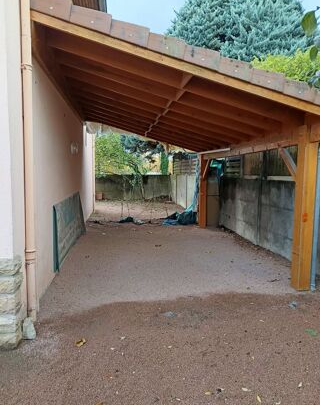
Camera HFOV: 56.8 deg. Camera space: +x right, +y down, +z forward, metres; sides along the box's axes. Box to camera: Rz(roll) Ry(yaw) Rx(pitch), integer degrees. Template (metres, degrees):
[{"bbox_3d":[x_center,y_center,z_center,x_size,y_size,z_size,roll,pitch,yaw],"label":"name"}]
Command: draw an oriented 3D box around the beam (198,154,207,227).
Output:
[{"bbox_3d":[1.196,-0.293,8.058,0.150,2.000,0.150,0,6,-8],"label":"beam"}]

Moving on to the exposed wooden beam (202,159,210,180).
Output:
[{"bbox_3d":[1.215,-0.841,7.707,0.080,0.100,0.640,0,-39,-8],"label":"exposed wooden beam"}]

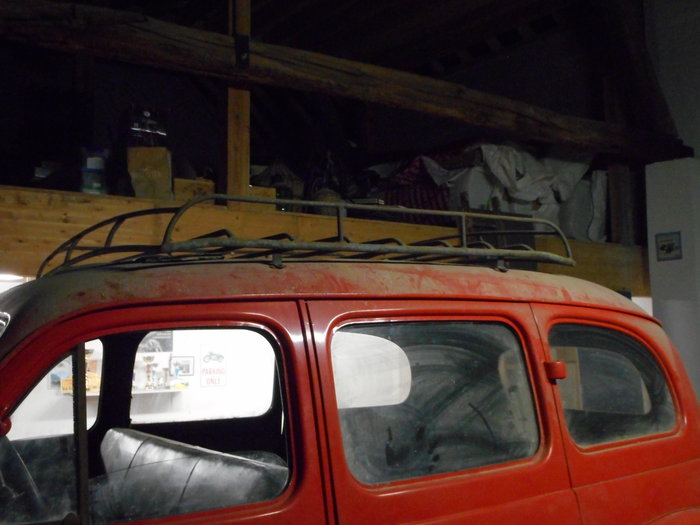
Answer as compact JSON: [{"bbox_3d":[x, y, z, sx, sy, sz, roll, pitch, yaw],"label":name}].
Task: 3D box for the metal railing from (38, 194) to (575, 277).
[{"bbox_3d":[-0.126,-0.026,2.839,1.706,0.203,1.014,1,-6,-38],"label":"metal railing"}]

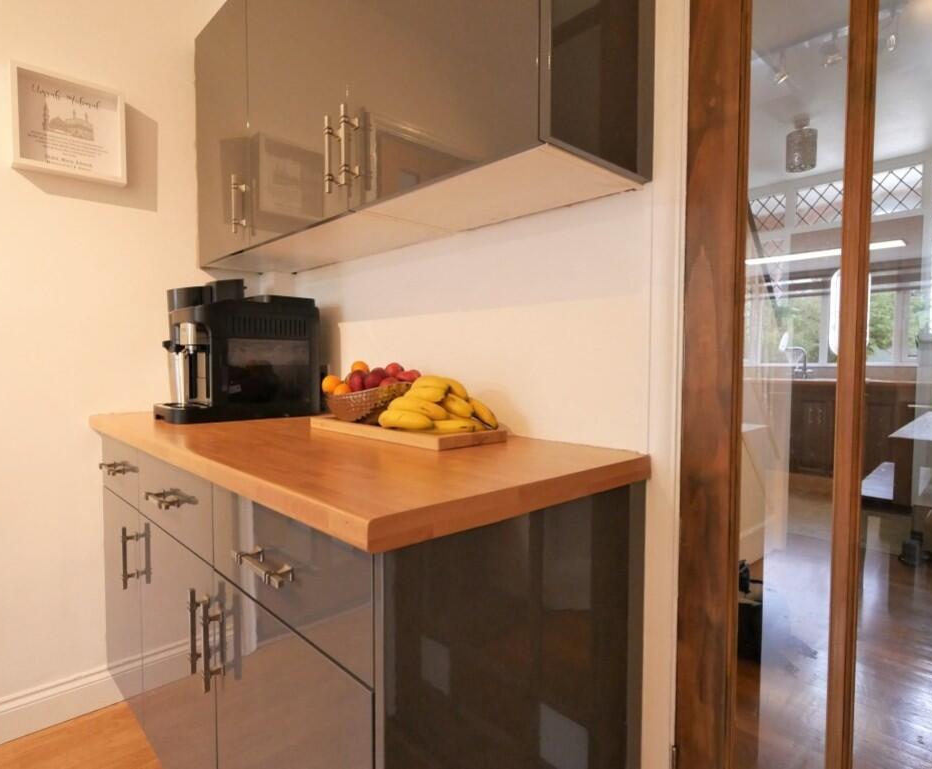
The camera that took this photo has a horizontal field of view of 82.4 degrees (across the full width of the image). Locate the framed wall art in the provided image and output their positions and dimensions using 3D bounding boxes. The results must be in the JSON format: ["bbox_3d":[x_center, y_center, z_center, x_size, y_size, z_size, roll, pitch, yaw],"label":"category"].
[{"bbox_3d":[-1.149,-0.746,1.548,0.265,0.270,0.055,-2,3,-41],"label":"framed wall art"}]

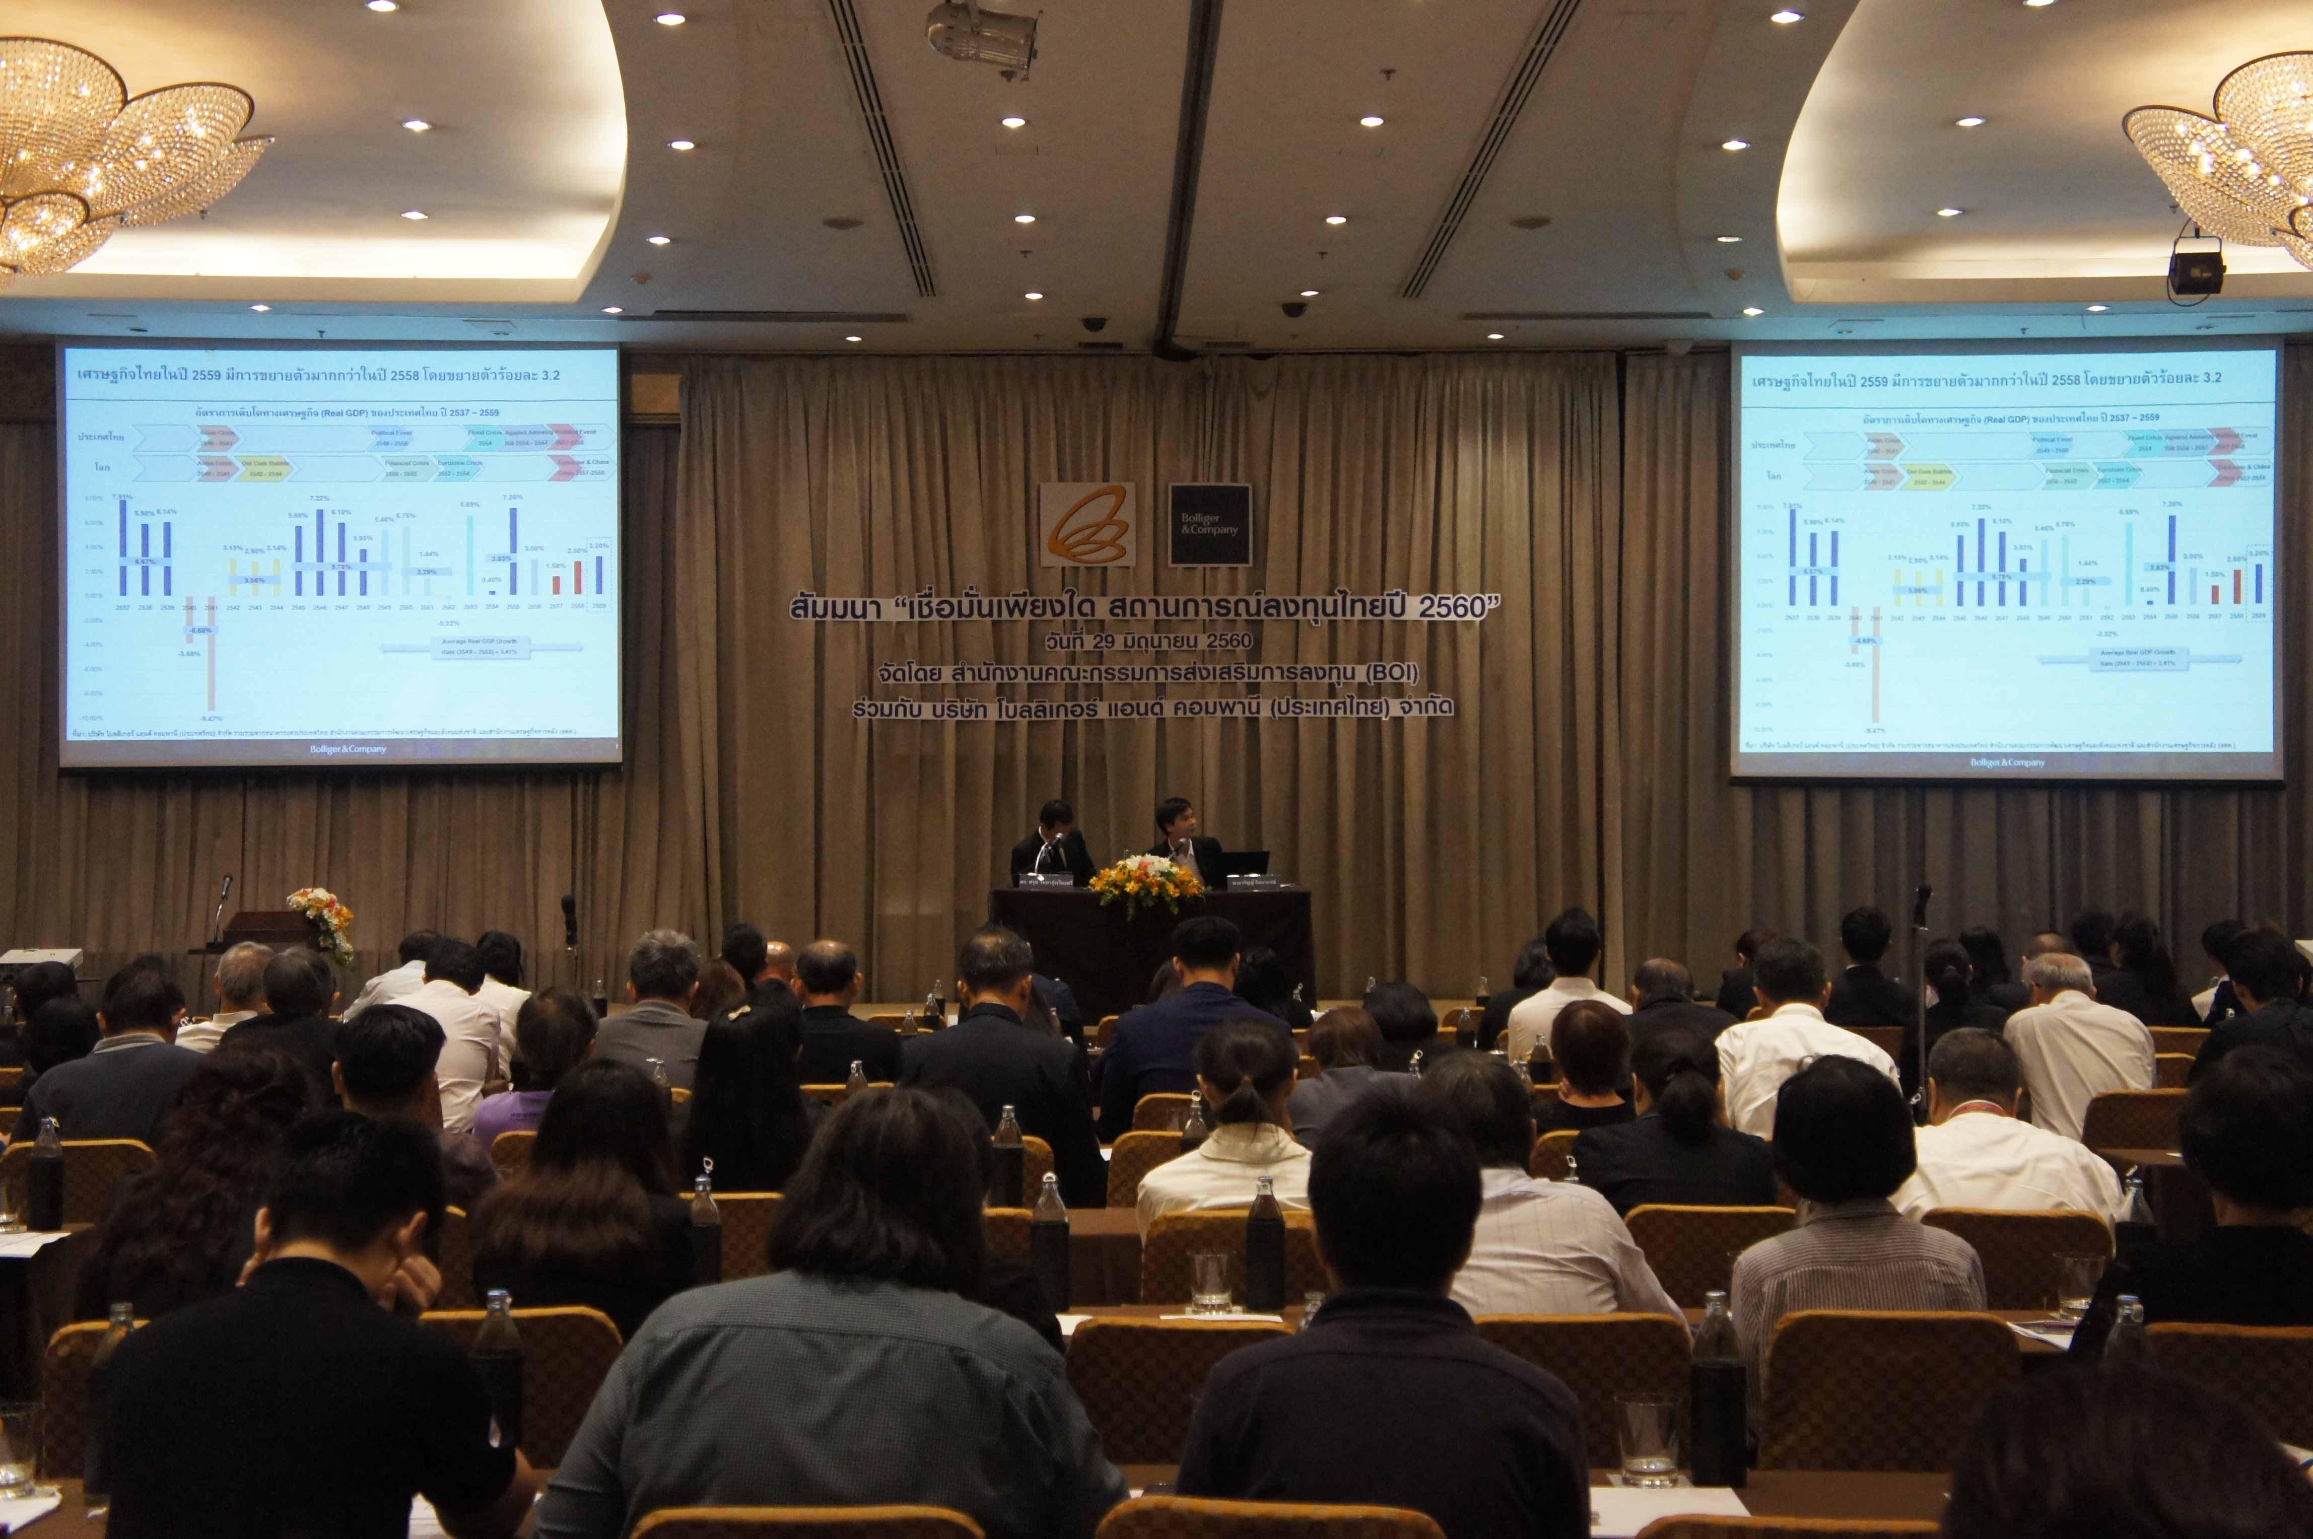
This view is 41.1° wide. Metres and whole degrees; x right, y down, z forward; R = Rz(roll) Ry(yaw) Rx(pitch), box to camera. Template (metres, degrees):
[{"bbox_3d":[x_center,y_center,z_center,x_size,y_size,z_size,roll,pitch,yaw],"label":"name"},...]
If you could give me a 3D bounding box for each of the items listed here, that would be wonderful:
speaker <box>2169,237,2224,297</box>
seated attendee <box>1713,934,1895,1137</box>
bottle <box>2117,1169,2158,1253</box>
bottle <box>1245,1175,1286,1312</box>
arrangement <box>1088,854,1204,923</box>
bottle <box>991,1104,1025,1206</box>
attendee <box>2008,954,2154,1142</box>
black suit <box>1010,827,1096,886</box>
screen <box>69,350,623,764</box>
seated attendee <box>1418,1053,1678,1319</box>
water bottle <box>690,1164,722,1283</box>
[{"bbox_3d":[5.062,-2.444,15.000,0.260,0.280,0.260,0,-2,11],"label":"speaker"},{"bbox_3d":[1.644,1.090,7.800,0.500,1.290,0.800,0,-1,-1],"label":"seated attendee"},{"bbox_3d":[1.622,0.801,5.100,0.066,0.238,0.066,0,-2,-1],"label":"bottle"},{"bbox_3d":[0.205,0.883,5.740,0.072,0.253,0.072,0,-1,-1],"label":"bottle"},{"bbox_3d":[-0.056,0.663,17.300,0.650,0.380,0.380,0,-2,0],"label":"arrangement"},{"bbox_3d":[-0.320,0.843,6.680,0.066,0.236,0.066,0,-2,-1],"label":"bottle"},{"bbox_3d":[2.727,1.173,9.463,0.500,1.250,0.750,0,-1,-7],"label":"attendee"},{"bbox_3d":[-0.600,0.796,17.800,0.520,1.220,0.700,0,-2,-2],"label":"black suit"},{"bbox_3d":[-4.847,-1.271,18.300,3.340,2.540,0.050,0,-1,-3],"label":"screen"},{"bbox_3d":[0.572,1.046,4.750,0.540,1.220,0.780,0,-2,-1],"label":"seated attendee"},{"bbox_3d":[-0.848,0.888,5.780,0.072,0.256,0.072,0,-1,-1],"label":"water bottle"}]

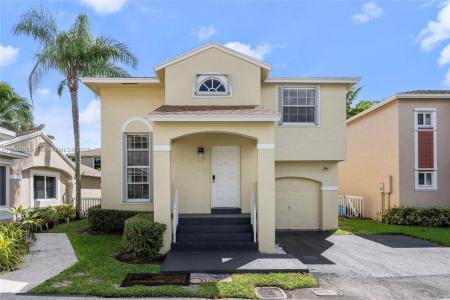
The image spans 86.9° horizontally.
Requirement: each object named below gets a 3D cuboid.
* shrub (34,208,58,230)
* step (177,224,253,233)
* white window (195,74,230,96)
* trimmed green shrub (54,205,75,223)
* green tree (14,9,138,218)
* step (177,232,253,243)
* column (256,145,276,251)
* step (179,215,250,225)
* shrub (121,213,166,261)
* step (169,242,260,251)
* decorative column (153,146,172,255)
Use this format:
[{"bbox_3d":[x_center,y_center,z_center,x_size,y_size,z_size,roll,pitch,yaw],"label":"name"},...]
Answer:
[{"bbox_3d":[-6.900,2.580,9.150,0.950,0.820,0.880,0,-3,0],"label":"shrub"},{"bbox_3d":[-0.270,2.210,6.750,2.100,0.180,0.300,0,-3,0],"label":"step"},{"bbox_3d":[-0.390,-2.000,7.350,1.130,0.700,0.110,0,-3,0],"label":"white window"},{"bbox_3d":[-7.100,2.780,10.500,0.840,0.740,0.820,0,-3,0],"label":"trimmed green shrub"},{"bbox_3d":[-7.100,-1.750,11.400,5.800,9.900,5.200,0,-3,0],"label":"green tree"},{"bbox_3d":[-0.265,2.350,6.470,2.080,0.180,0.300,0,-3,0],"label":"step"},{"bbox_3d":[1.040,1.210,6.030,0.430,2.690,0.420,0,-3,0],"label":"column"},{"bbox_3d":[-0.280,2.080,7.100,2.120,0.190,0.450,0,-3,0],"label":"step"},{"bbox_3d":[-1.930,2.100,5.800,0.980,0.850,0.950,0,-3,0],"label":"shrub"},{"bbox_3d":[-0.270,2.490,6.190,2.210,0.180,0.300,0,-3,0],"label":"step"},{"bbox_3d":[-1.550,1.210,6.030,0.430,2.690,0.420,0,-3,0],"label":"decorative column"}]

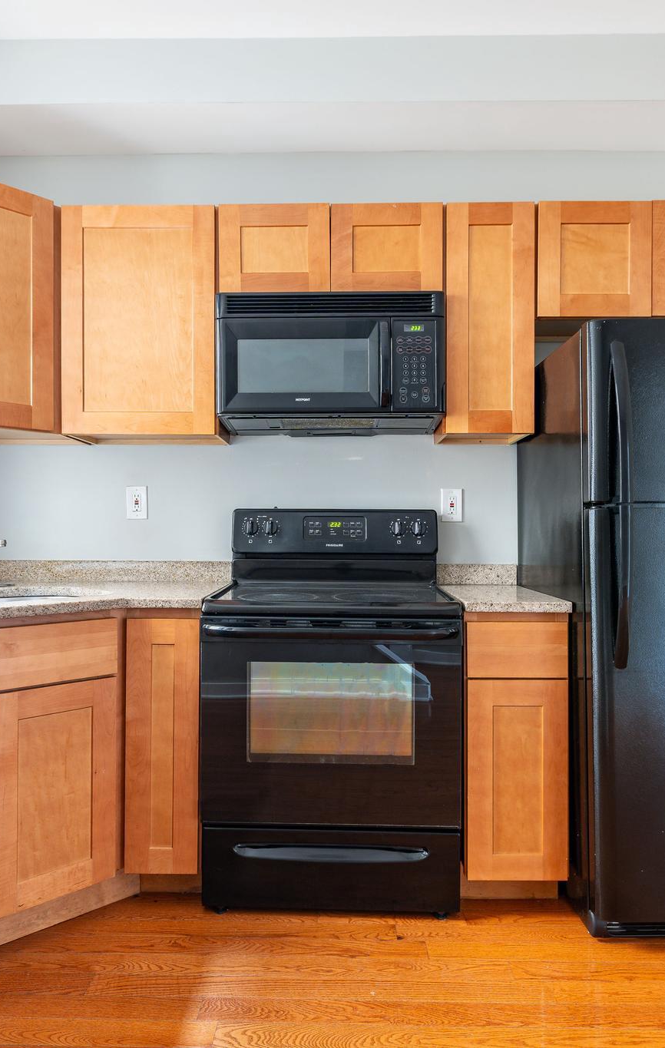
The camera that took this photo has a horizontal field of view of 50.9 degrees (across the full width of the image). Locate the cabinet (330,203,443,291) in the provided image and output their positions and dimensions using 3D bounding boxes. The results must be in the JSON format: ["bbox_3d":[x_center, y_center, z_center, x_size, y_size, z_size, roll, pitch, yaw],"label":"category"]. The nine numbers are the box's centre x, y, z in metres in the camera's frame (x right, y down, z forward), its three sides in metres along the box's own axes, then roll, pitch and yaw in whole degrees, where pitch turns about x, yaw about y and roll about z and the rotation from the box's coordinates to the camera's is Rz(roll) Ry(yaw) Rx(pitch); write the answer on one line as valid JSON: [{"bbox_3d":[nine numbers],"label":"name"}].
[{"bbox_3d":[0.186,-0.920,2.475,0.378,0.300,0.320,0,0,2],"label":"cabinet"}]

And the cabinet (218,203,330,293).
[{"bbox_3d":[-0.196,-0.930,2.512,0.382,0.303,0.325,0,0,1],"label":"cabinet"}]

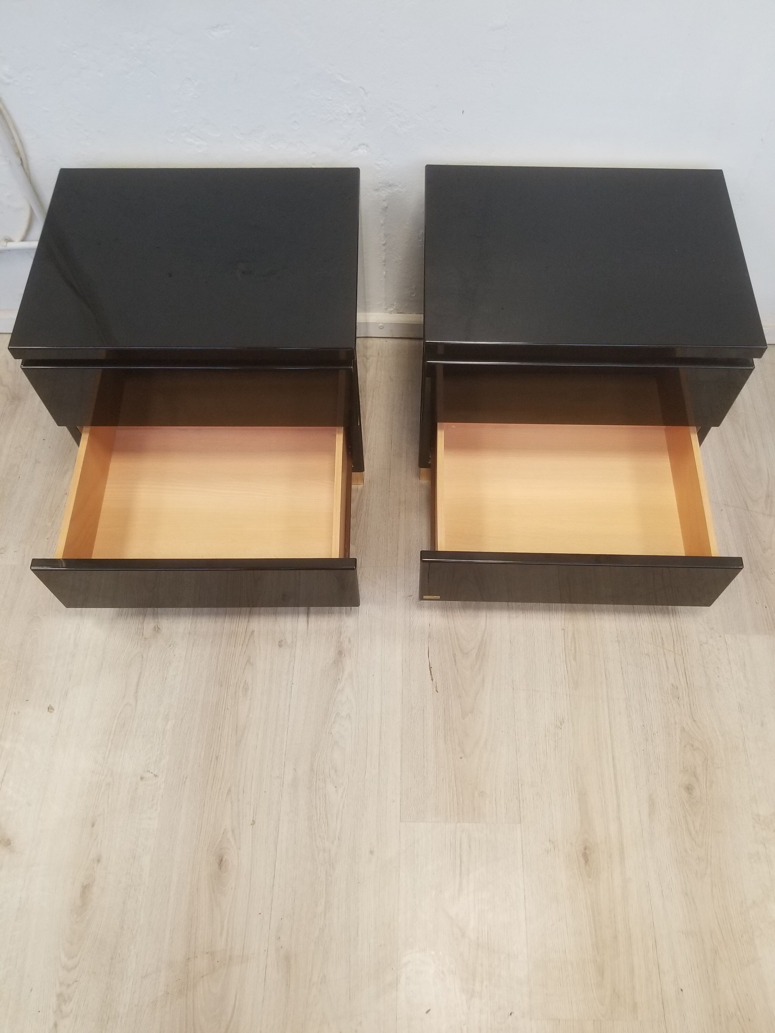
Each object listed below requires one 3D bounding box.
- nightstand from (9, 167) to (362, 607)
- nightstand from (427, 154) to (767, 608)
[{"bbox_3d":[-0.306,-0.209,1.376,0.515,0.428,0.662,0,62,0],"label":"nightstand"},{"bbox_3d":[0.316,-0.215,1.381,0.515,0.428,0.660,1,62,0],"label":"nightstand"}]

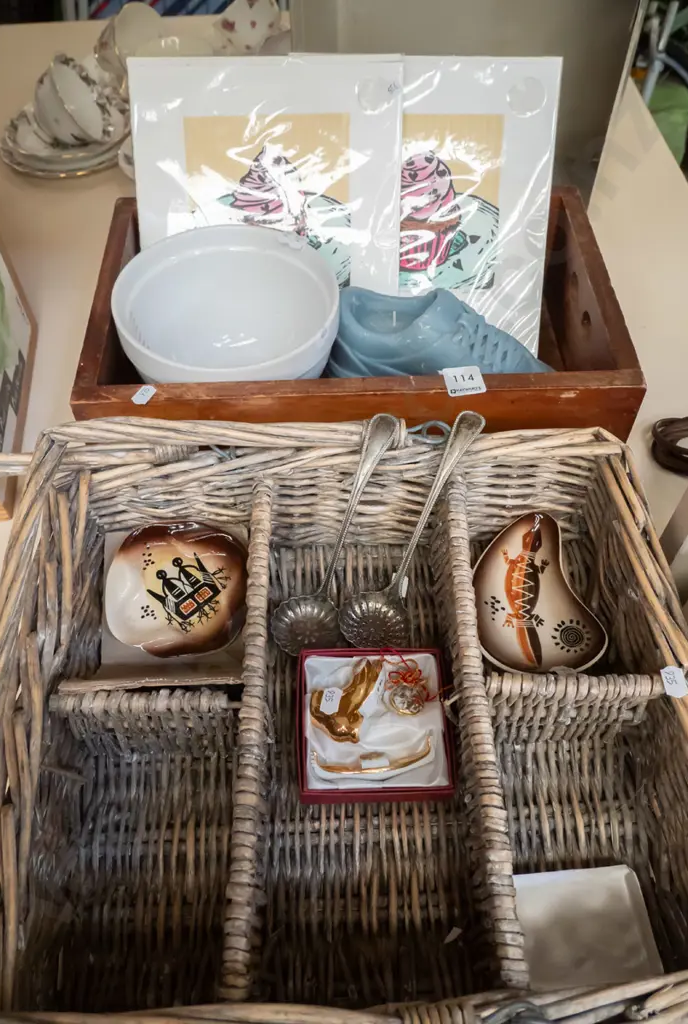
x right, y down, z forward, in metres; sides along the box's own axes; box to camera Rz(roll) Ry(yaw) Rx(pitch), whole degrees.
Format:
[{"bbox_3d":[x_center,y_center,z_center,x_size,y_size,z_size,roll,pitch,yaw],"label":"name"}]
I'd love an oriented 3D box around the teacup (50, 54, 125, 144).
[{"bbox_3d":[-0.299,-0.430,0.889,0.058,0.098,0.098,-19,51,22],"label":"teacup"}]

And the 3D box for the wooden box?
[{"bbox_3d":[0.008,-0.149,0.687,0.400,0.102,0.244,-2,54,-1],"label":"wooden box"}]

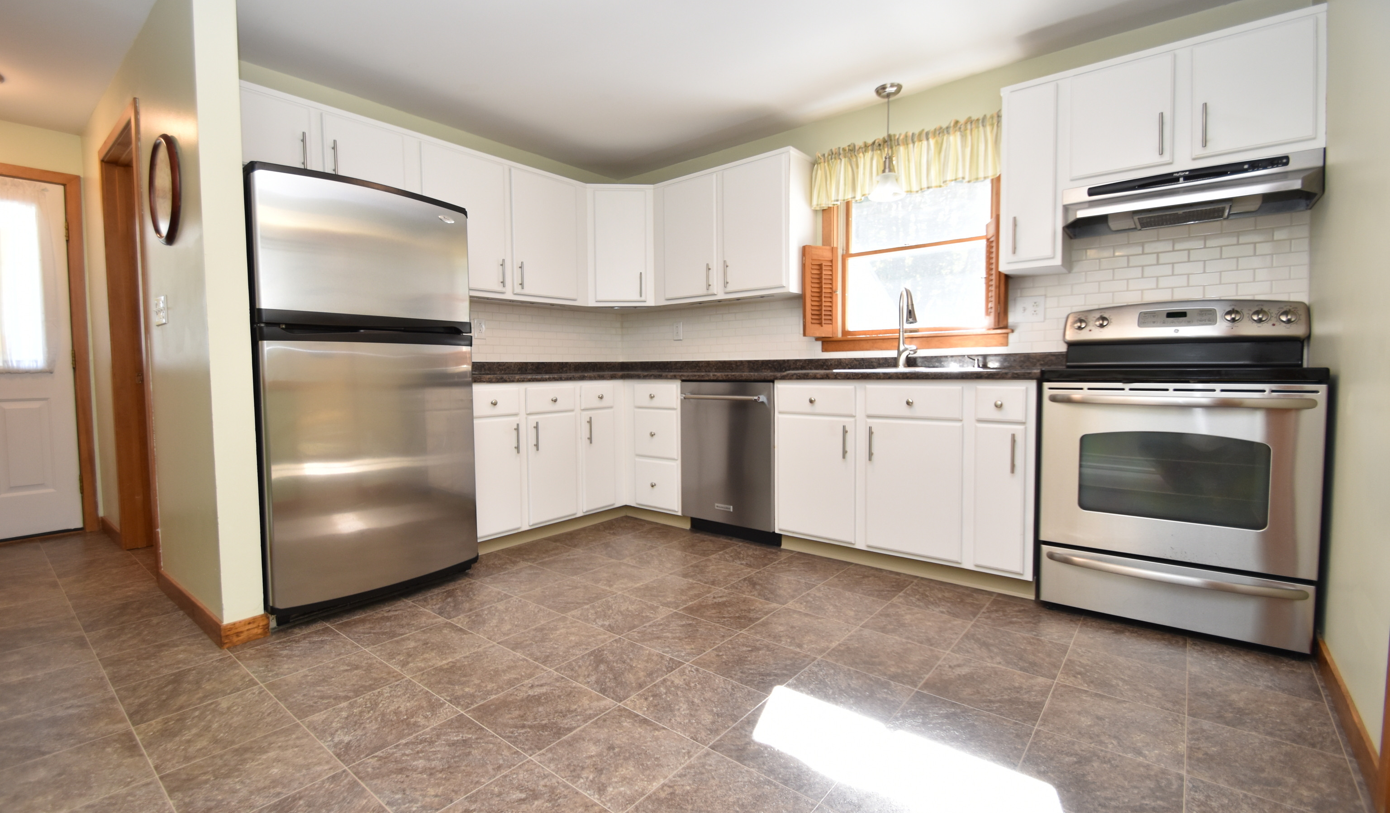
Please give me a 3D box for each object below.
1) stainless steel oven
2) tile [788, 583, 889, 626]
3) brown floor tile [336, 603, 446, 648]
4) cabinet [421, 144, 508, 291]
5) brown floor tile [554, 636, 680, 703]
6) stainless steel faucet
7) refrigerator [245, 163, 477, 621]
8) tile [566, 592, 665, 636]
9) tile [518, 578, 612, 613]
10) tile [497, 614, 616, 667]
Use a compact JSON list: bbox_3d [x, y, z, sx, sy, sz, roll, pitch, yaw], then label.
[{"bbox_3d":[1.833,0.181,2.244,0.757,1.212,0.656,2,4,38],"label":"stainless steel oven"},{"bbox_3d":[0.566,0.793,2.308,0.306,0.010,0.303,2,4,39],"label":"tile"},{"bbox_3d":[-1.148,0.816,2.172,0.312,0.010,0.300,2,4,38],"label":"brown floor tile"},{"bbox_3d":[-1.349,-0.998,3.217,0.320,0.743,0.496,2,4,39],"label":"cabinet"},{"bbox_3d":[-0.236,0.821,1.816,0.305,0.010,0.298,2,4,39],"label":"brown floor tile"},{"bbox_3d":[1.109,-0.401,3.004,0.085,0.434,0.230,0,3,6],"label":"stainless steel faucet"},{"bbox_3d":[-1.539,-0.049,2.536,0.804,1.640,0.798,2,3,38],"label":"refrigerator"},{"bbox_3d":[-0.289,0.802,2.234,0.302,0.010,0.299,2,4,39],"label":"tile"},{"bbox_3d":[-0.531,0.798,2.454,0.304,0.010,0.300,2,4,39],"label":"tile"},{"bbox_3d":[-0.477,0.827,2.028,0.303,0.015,0.299,2,3,39],"label":"tile"}]

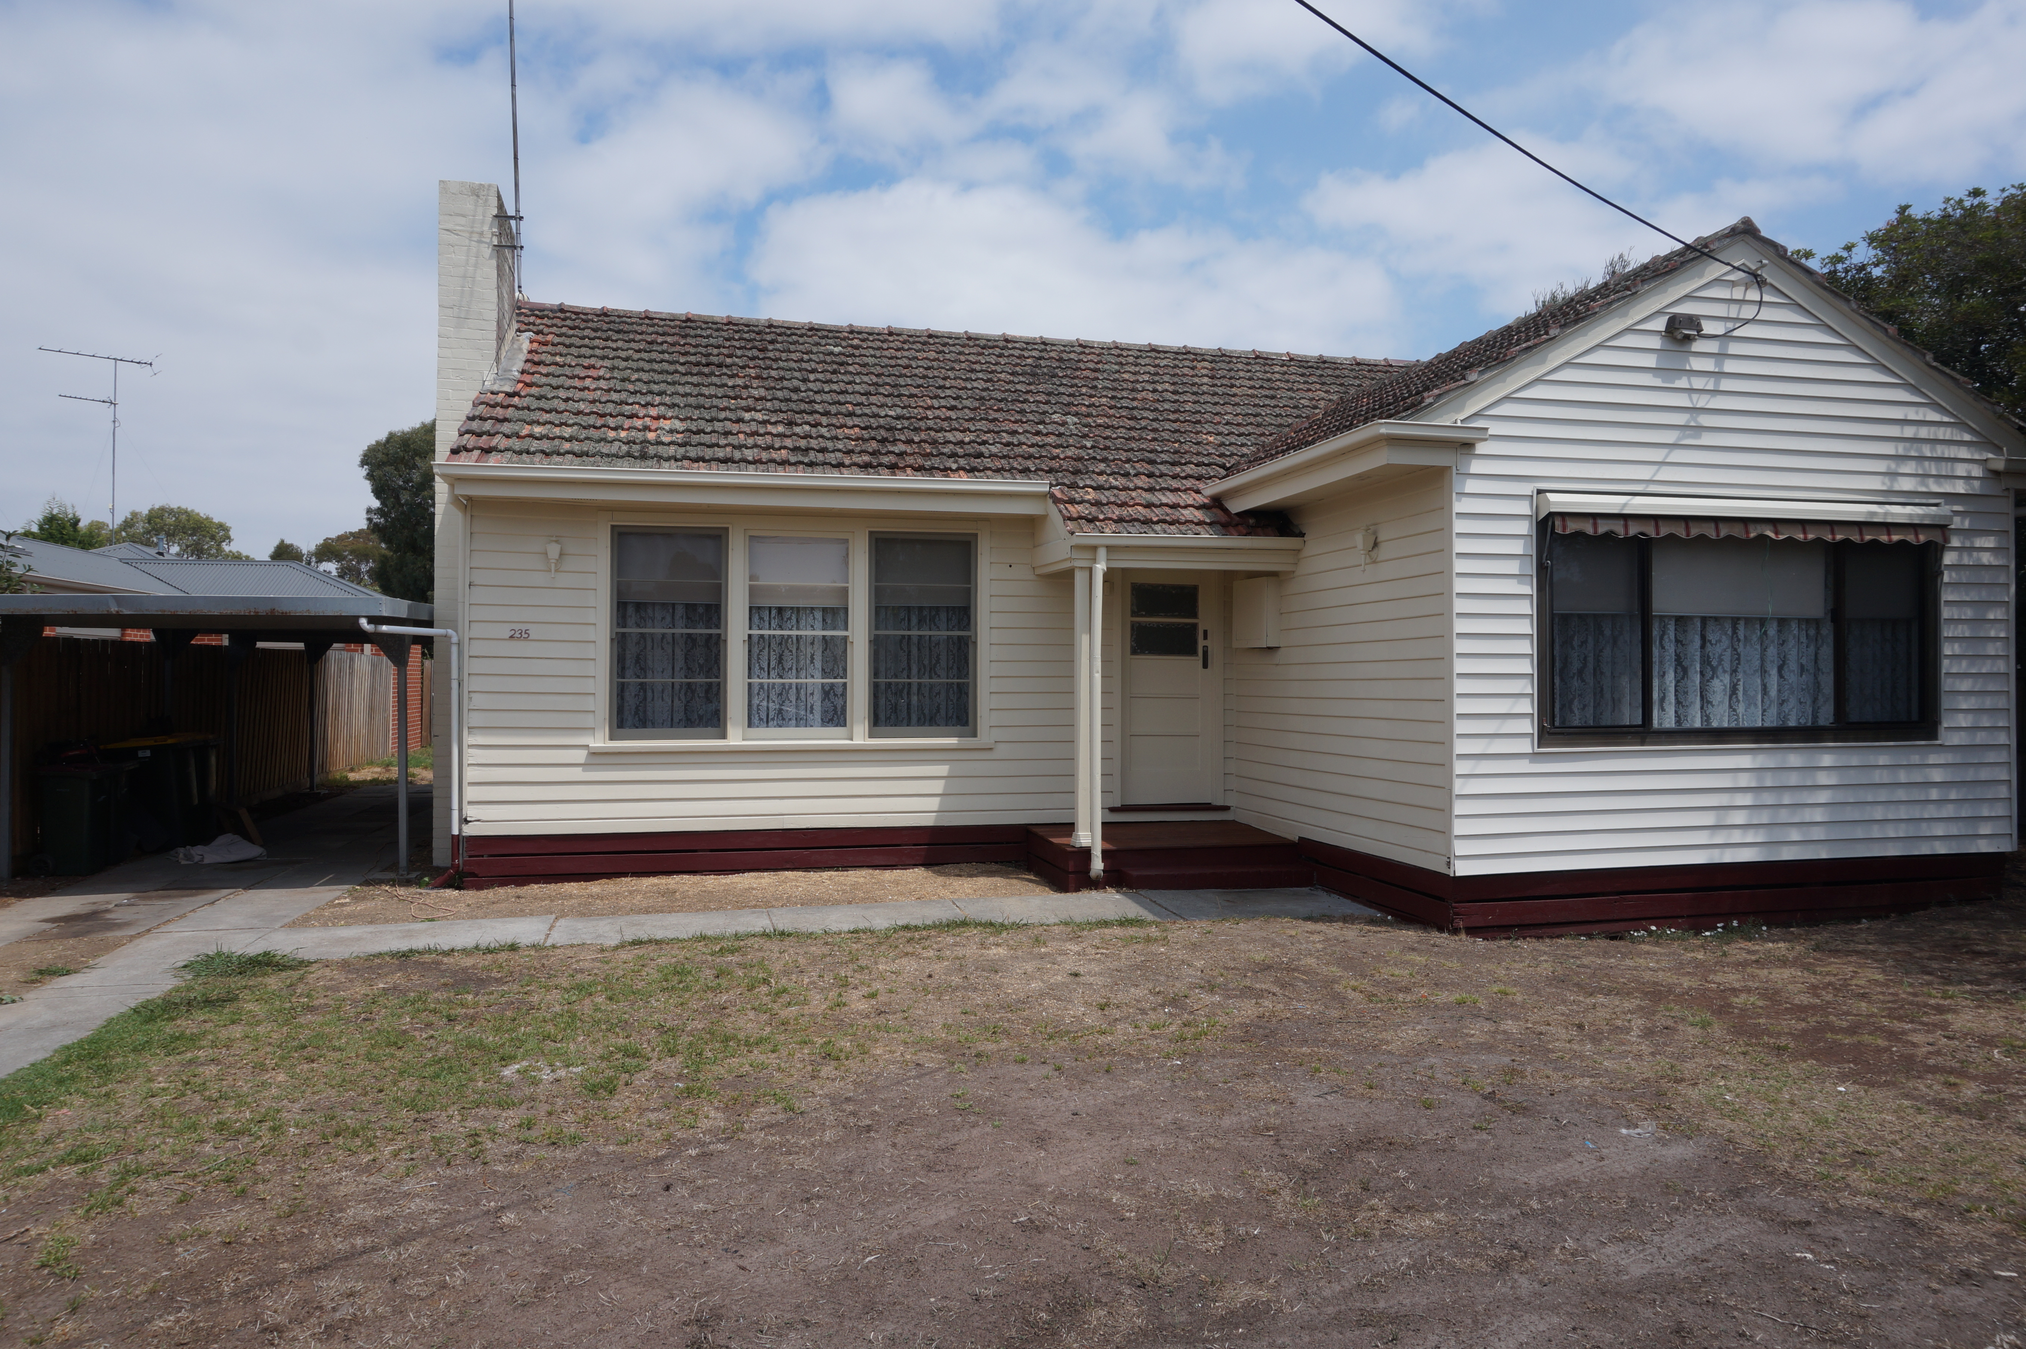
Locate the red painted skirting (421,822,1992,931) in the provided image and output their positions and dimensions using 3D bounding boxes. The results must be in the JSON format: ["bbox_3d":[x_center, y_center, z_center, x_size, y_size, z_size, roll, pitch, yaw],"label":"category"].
[{"bbox_3d":[1.341,1.449,9.899,10.630,0.400,3.560,0,0,-13],"label":"red painted skirting"}]

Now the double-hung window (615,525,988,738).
[{"bbox_3d":[-1.742,-0.306,11.014,2.969,1.713,0.120,0,0,-13],"label":"double-hung window"}]

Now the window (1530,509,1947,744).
[{"bbox_3d":[4.839,-0.317,8.917,3.119,1.617,0.120,0,0,-13],"label":"window"}]

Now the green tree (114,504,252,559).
[{"bbox_3d":[-30.986,-2.205,50.000,5.000,8.309,5.000,0,0,-13],"label":"green tree"}]

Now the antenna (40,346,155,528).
[{"bbox_3d":[-20.315,-5.222,30.000,0.700,4.100,2.200,0,-1,41],"label":"antenna"}]

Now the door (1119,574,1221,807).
[{"bbox_3d":[1.340,0.118,11.757,0.840,2.040,0.050,0,0,-13],"label":"door"}]

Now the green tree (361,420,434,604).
[{"bbox_3d":[-15.049,-2.566,36.000,4.300,8.836,4.300,0,0,-13],"label":"green tree"}]

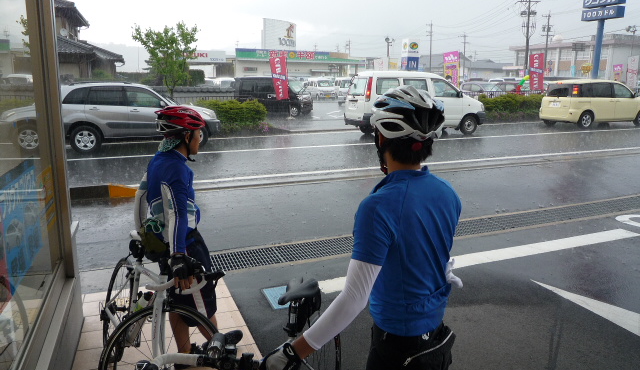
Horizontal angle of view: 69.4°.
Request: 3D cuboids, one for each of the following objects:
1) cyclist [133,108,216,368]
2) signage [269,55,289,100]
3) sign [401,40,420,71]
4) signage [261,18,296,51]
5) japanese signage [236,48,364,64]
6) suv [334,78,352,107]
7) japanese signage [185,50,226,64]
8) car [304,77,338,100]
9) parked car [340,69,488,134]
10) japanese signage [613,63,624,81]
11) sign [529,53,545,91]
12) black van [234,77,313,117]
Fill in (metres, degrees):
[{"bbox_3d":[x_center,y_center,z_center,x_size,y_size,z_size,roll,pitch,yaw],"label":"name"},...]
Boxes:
[{"bbox_3d":[-0.907,0.347,2.935,0.450,1.670,0.500,-8,14,-32],"label":"cyclist"},{"bbox_3d":[-1.827,-4.746,20.500,0.820,1.920,0.160,1,11,-1],"label":"signage"},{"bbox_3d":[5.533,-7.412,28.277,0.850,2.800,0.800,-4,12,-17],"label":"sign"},{"bbox_3d":[-4.879,-17.849,55.000,4.100,4.100,1.000,-5,13,-29],"label":"signage"},{"bbox_3d":[-1.916,-14.891,53.750,17.000,1.300,0.600,-8,14,-33],"label":"japanese signage"},{"bbox_3d":[1.991,-6.278,31.200,1.520,1.800,3.500,-3,12,-12],"label":"suv"},{"bbox_3d":[-12.910,-14.135,51.000,5.000,1.300,0.350,-7,13,-29],"label":"japanese signage"},{"bbox_3d":[0.060,-8.200,39.500,1.500,1.880,3.400,-5,13,-28],"label":"car"},{"bbox_3d":[2.918,-2.465,14.068,4.200,1.880,1.670,-5,12,-19],"label":"parked car"},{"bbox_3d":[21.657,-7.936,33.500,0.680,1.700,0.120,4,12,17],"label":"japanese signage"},{"bbox_3d":[11.357,-5.890,24.200,0.720,1.880,0.120,4,12,17],"label":"sign"},{"bbox_3d":[-2.210,-4.300,22.500,3.450,1.880,1.500,4,12,18],"label":"black van"}]

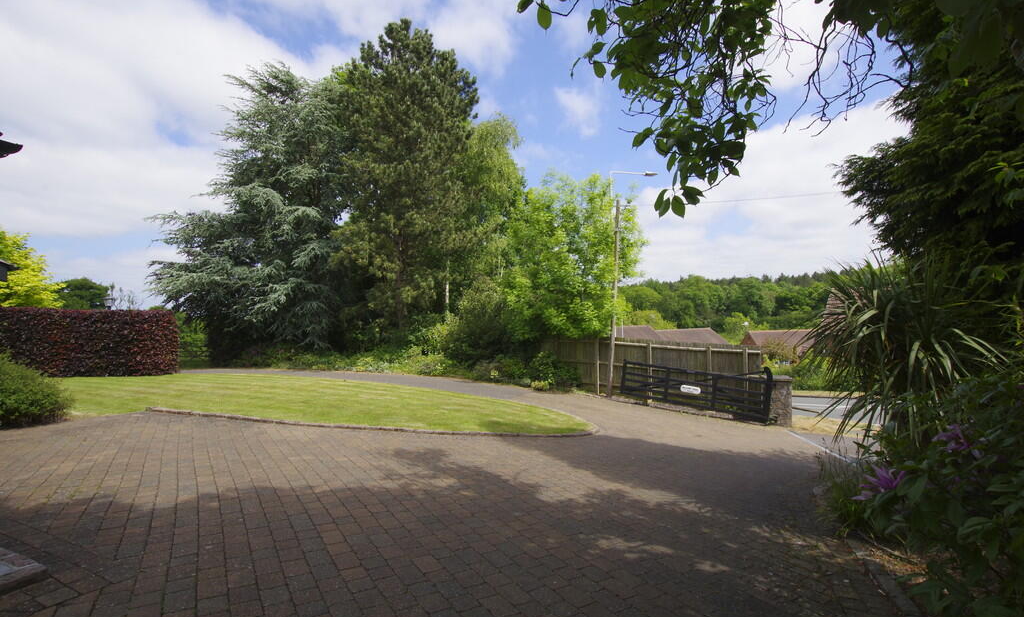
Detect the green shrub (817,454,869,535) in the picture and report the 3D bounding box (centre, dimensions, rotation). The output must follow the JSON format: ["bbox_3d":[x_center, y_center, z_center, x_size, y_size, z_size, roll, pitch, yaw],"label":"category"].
[{"bbox_3d":[2.950,1.660,4.050,0.460,0.660,0.460,0,-1,0],"label":"green shrub"}]

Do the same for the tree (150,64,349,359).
[{"bbox_3d":[-11.200,-4.200,20.000,8.500,13.000,8.200,0,-1,0],"label":"tree"}]

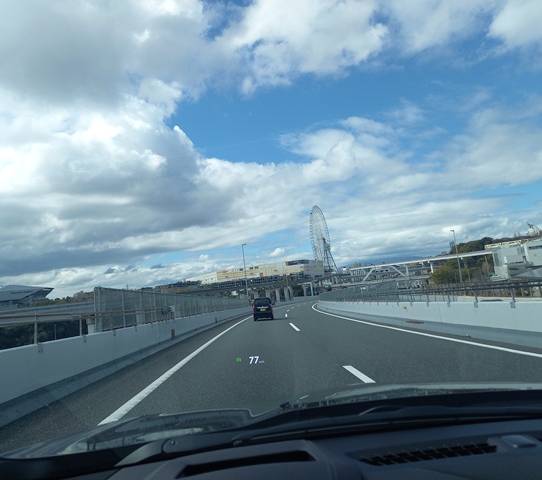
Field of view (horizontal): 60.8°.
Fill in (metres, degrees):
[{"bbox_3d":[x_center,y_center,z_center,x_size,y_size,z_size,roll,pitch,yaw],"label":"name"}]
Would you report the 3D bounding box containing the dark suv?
[{"bbox_3d":[-0.569,5.380,36.000,1.480,1.700,3.400,-6,-8,2],"label":"dark suv"}]

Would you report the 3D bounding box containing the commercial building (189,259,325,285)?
[{"bbox_3d":[-29.289,58.316,738.126,226.000,25.000,68.000,-11,-9,35],"label":"commercial building"}]

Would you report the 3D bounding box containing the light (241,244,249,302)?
[{"bbox_3d":[-3.333,4.883,65.000,0.650,8.600,0.300,-5,-8,0],"label":"light"}]

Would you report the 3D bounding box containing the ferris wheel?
[{"bbox_3d":[88.900,0.346,788.886,34.000,123.000,112.000,-8,-8,22],"label":"ferris wheel"}]

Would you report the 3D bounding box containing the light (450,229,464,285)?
[{"bbox_3d":[28.897,2.899,72.000,0.650,8.700,0.300,-5,-8,-3],"label":"light"}]

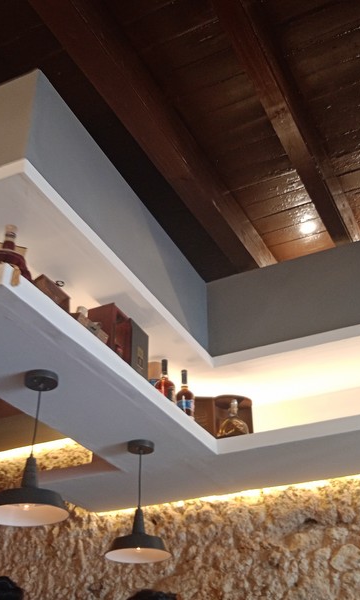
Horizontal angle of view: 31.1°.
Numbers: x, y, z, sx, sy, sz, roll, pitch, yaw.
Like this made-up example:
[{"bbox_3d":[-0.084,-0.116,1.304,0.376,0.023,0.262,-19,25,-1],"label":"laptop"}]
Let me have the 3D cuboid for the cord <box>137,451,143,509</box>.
[{"bbox_3d":[-0.161,0.726,2.604,0.008,0.223,0.008,11,-35,-18],"label":"cord"}]

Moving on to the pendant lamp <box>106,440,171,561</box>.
[{"bbox_3d":[-0.159,0.783,2.567,0.256,0.444,0.256,-1,-33,-1],"label":"pendant lamp"}]

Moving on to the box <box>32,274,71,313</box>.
[{"bbox_3d":[-0.429,0.021,2.023,0.097,0.120,0.153,-14,-35,20],"label":"box"}]

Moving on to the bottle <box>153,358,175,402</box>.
[{"bbox_3d":[-0.062,0.368,2.708,0.083,0.262,0.083,-14,-35,20],"label":"bottle"}]

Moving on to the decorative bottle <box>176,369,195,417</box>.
[{"bbox_3d":[0.023,0.439,2.844,0.079,0.286,0.079,-1,-33,-1],"label":"decorative bottle"}]

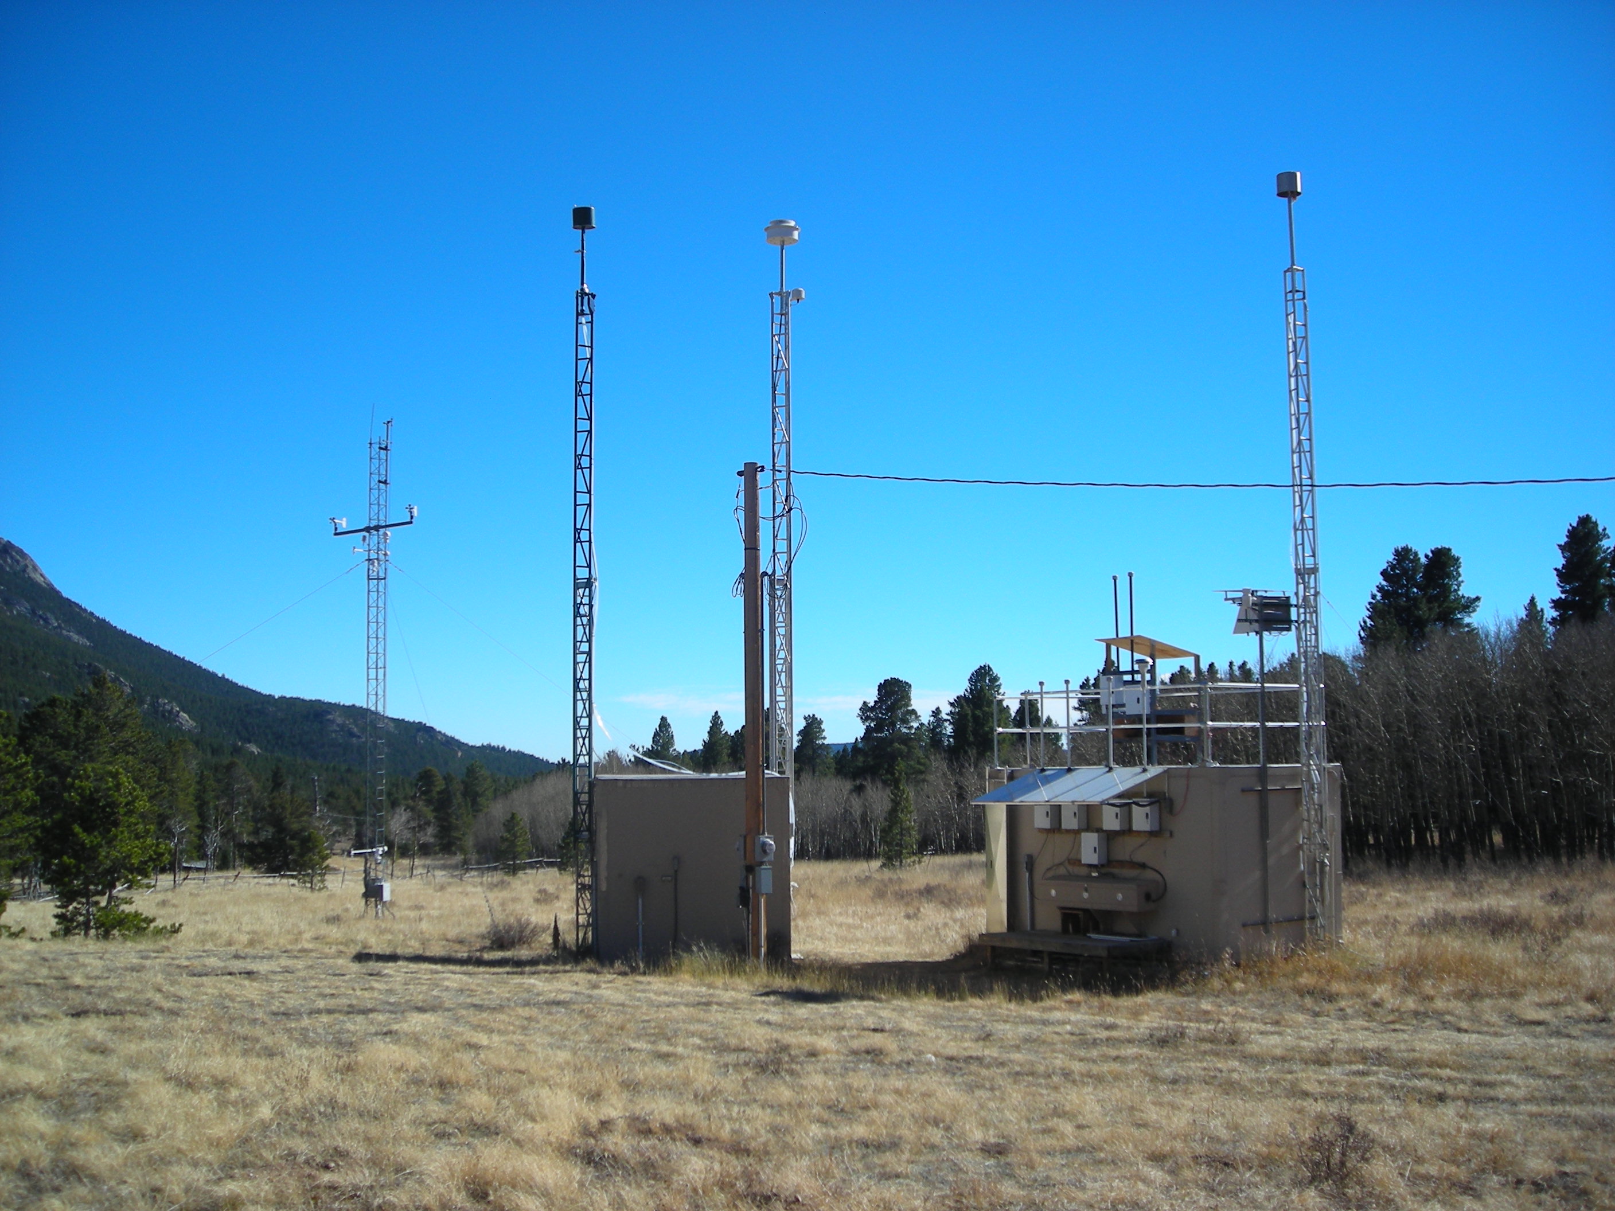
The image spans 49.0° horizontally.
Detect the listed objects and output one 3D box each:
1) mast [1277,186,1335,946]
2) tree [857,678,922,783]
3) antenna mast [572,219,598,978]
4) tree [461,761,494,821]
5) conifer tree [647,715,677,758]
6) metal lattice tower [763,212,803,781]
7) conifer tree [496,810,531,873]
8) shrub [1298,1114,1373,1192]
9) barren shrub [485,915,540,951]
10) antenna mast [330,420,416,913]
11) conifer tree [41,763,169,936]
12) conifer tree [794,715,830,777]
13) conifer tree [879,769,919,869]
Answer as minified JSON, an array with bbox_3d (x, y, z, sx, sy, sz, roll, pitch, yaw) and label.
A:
[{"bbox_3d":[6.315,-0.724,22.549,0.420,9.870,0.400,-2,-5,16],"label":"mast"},{"bbox_3d":[6.686,12.977,145.633,5.400,14.040,5.200,-1,-5,0],"label":"tree"},{"bbox_3d":[-2.996,-0.419,23.857,0.340,10.140,0.340,-1,-5,0],"label":"antenna mast"},{"bbox_3d":[-25.258,15.497,135.323,2.800,7.180,2.800,-1,-5,0],"label":"tree"},{"bbox_3d":[-12.692,15.532,155.526,3.000,11.680,3.000,-1,-5,0],"label":"conifer tree"},{"bbox_3d":[-0.322,-0.349,23.853,0.500,9.950,0.460,0,-5,-1],"label":"metal lattice tower"},{"bbox_3d":[-13.252,10.733,80.126,1.650,2.800,1.650,-1,-5,0],"label":"conifer tree"},{"bbox_3d":[2.231,2.303,7.509,0.320,0.310,0.310,-2,-5,16],"label":"shrub"},{"bbox_3d":[-4.103,4.553,24.751,0.780,0.490,0.720,0,-5,-9],"label":"barren shrub"},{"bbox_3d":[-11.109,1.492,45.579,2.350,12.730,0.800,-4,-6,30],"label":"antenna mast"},{"bbox_3d":[-12.220,4.252,30.928,2.200,3.010,2.100,2,-6,-21],"label":"conifer tree"},{"bbox_3d":[0.331,13.461,134.332,3.200,10.560,3.200,-1,-5,0],"label":"conifer tree"},{"bbox_3d":[4.103,9.570,80.211,1.800,4.680,1.800,-1,-5,0],"label":"conifer tree"}]

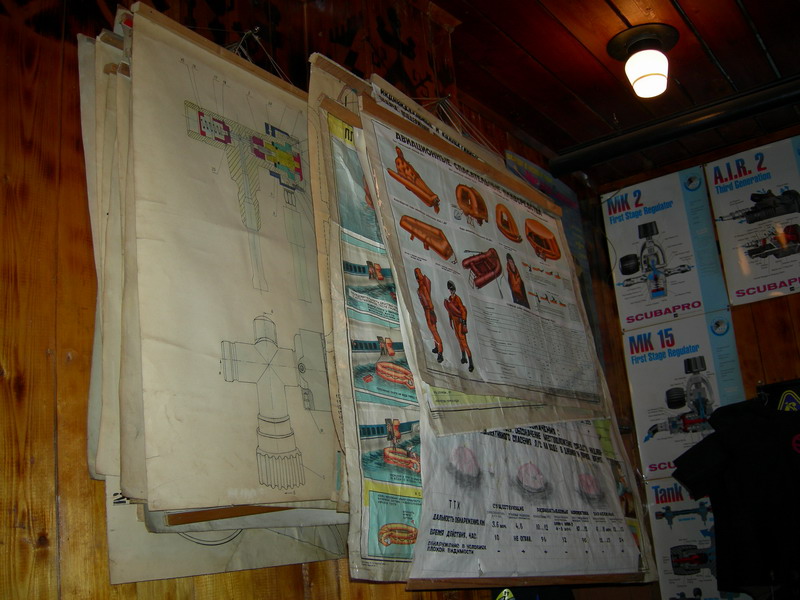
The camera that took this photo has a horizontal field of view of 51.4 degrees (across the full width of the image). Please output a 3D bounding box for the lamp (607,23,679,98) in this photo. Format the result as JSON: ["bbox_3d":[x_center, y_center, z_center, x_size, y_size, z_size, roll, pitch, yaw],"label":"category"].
[{"bbox_3d":[0.677,-0.639,2.274,0.195,0.145,0.195,-14,-15,32],"label":"lamp"}]

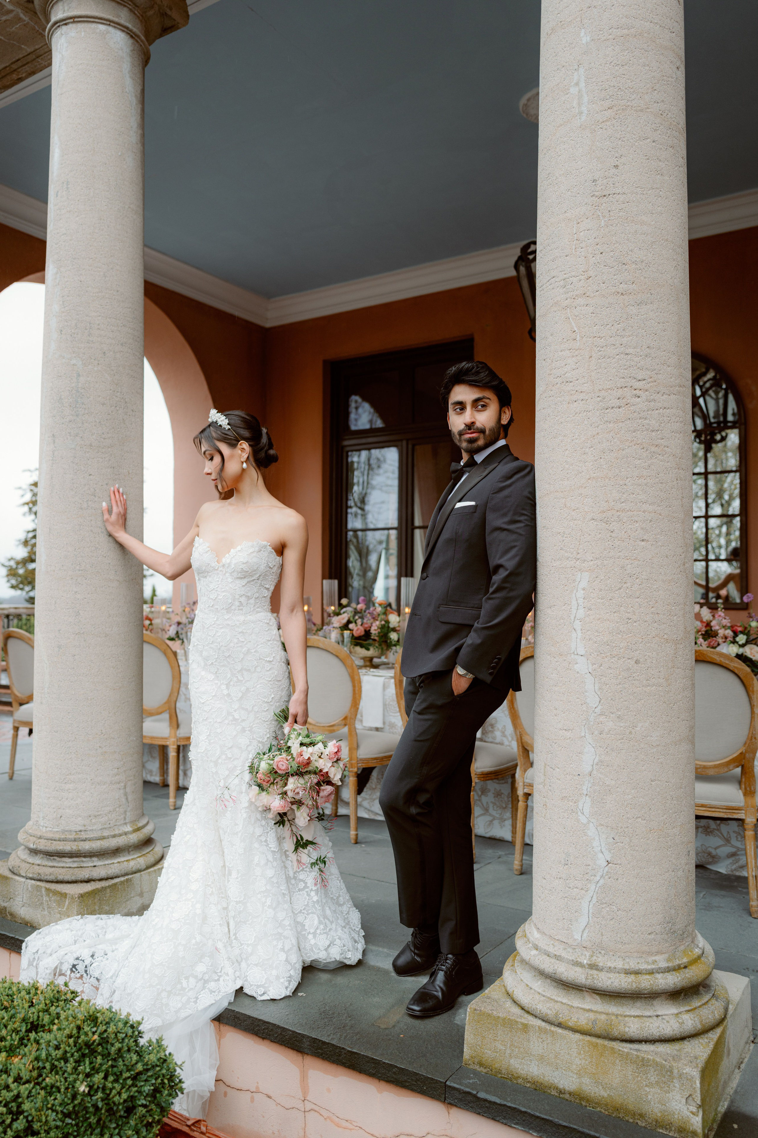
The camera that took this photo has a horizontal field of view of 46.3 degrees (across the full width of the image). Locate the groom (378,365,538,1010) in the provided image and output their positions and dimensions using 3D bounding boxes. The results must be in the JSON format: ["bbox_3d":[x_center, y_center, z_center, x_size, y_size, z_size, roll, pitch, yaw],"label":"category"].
[{"bbox_3d":[0.207,0.320,2.555,0.430,1.820,0.560,1,-2,-40],"label":"groom"}]

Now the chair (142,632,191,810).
[{"bbox_3d":[-1.171,0.822,5.010,0.510,0.955,0.540,-1,-2,32],"label":"chair"}]

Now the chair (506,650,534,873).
[{"bbox_3d":[0.834,0.788,3.737,0.510,0.955,0.540,-1,-2,32],"label":"chair"}]

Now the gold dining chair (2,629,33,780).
[{"bbox_3d":[-2.035,0.836,5.523,0.540,0.955,0.510,2,-2,-44],"label":"gold dining chair"}]

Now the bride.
[{"bbox_3d":[-0.600,0.491,2.790,1.100,1.970,0.750,0,-2,9],"label":"bride"}]

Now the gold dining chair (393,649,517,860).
[{"bbox_3d":[0.349,0.797,4.045,0.510,0.955,0.540,-1,-2,32],"label":"gold dining chair"}]

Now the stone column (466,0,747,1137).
[{"bbox_3d":[0.595,-0.502,2.298,0.560,3.450,0.560,-1,-2,32],"label":"stone column"}]

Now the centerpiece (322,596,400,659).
[{"bbox_3d":[-0.087,0.348,5.059,0.430,0.390,0.410,0,-2,0],"label":"centerpiece"}]

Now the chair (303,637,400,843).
[{"bbox_3d":[-0.192,0.806,4.388,0.510,0.955,0.540,-1,-2,33],"label":"chair"}]

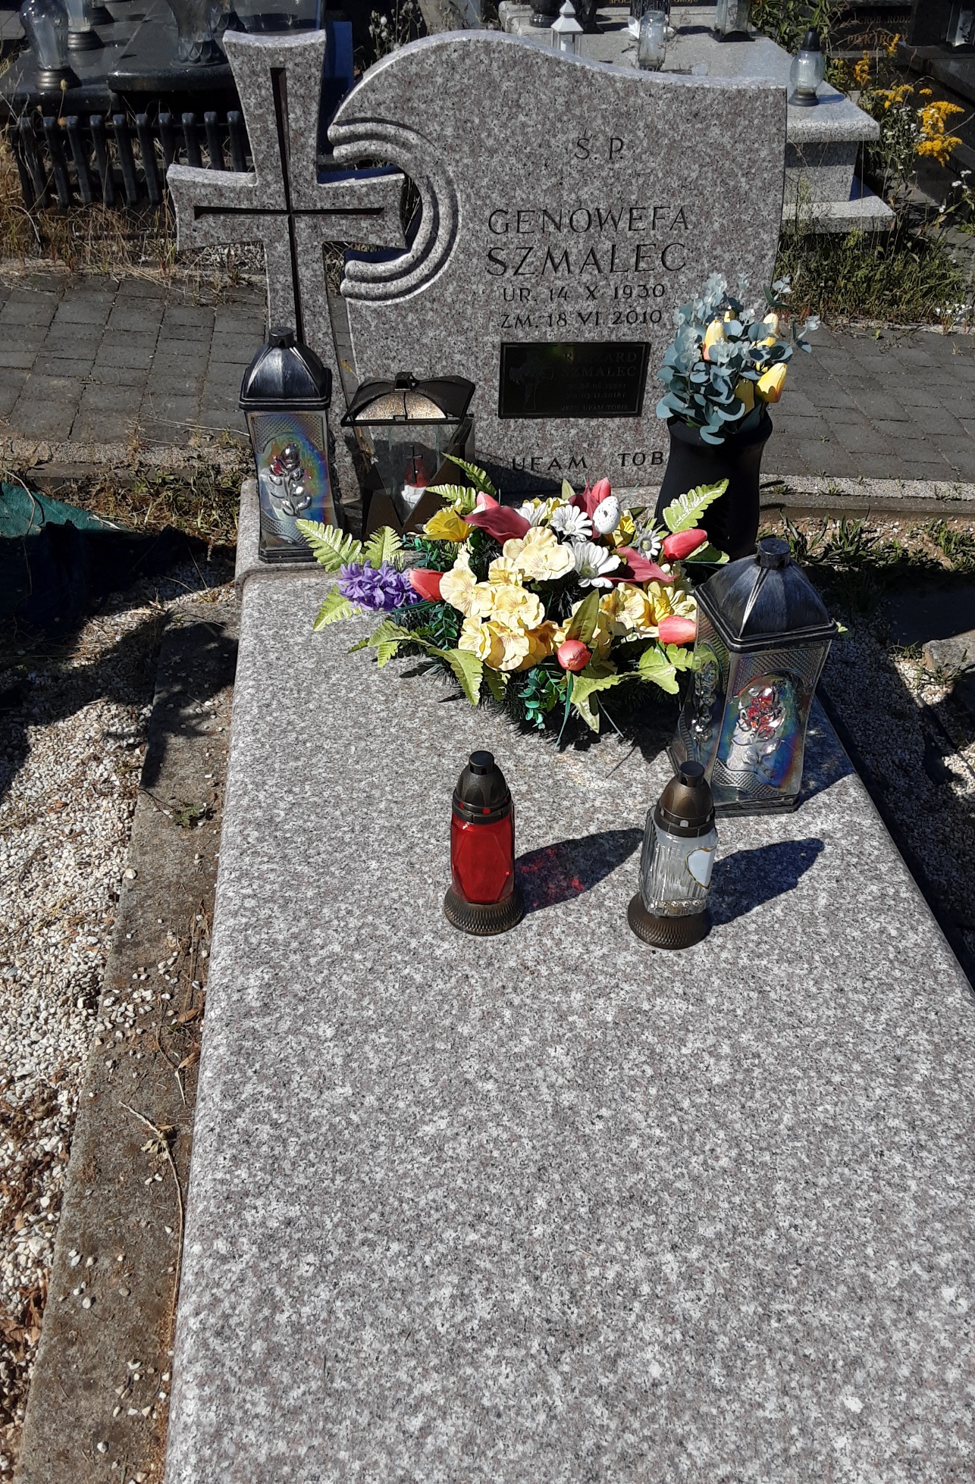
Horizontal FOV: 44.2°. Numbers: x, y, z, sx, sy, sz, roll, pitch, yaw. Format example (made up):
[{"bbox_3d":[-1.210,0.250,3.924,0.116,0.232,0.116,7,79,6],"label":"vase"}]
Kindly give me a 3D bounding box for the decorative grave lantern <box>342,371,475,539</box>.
[{"bbox_3d":[-0.125,-0.474,1.956,0.182,0.257,0.182,3,37,3],"label":"decorative grave lantern"}]

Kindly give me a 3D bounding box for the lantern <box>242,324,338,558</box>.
[{"bbox_3d":[-0.301,-0.459,1.864,0.134,0.341,0.134,-3,38,-4],"label":"lantern"}]

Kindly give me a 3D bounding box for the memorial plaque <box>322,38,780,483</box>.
[{"bbox_3d":[0.108,-0.755,1.960,0.698,0.700,0.098,-4,38,-5],"label":"memorial plaque"}]

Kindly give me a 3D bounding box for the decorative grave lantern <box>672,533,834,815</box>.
[{"bbox_3d":[0.322,-0.087,1.452,0.133,0.337,0.133,-7,38,-10],"label":"decorative grave lantern"}]

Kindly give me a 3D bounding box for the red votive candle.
[{"bbox_3d":[-0.003,0.104,1.293,0.087,0.223,0.087,-4,38,-5],"label":"red votive candle"}]

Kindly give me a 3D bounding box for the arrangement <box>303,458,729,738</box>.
[{"bbox_3d":[0.053,-0.249,1.762,0.617,0.216,0.461,-4,38,-5],"label":"arrangement"}]

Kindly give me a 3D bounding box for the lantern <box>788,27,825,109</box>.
[{"bbox_3d":[1.250,-2.631,4.689,0.132,0.247,0.132,-4,38,-5],"label":"lantern"}]

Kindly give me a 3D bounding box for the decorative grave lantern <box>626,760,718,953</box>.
[{"bbox_3d":[0.208,0.116,1.279,0.091,0.224,0.091,0,37,0],"label":"decorative grave lantern"}]

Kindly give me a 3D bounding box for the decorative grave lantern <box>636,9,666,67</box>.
[{"bbox_3d":[0.689,-2.953,5.045,0.108,0.204,0.108,-4,38,-5],"label":"decorative grave lantern"}]

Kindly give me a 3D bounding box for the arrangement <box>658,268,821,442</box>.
[{"bbox_3d":[0.377,-0.586,1.830,0.235,0.245,0.206,-4,38,-5],"label":"arrangement"}]

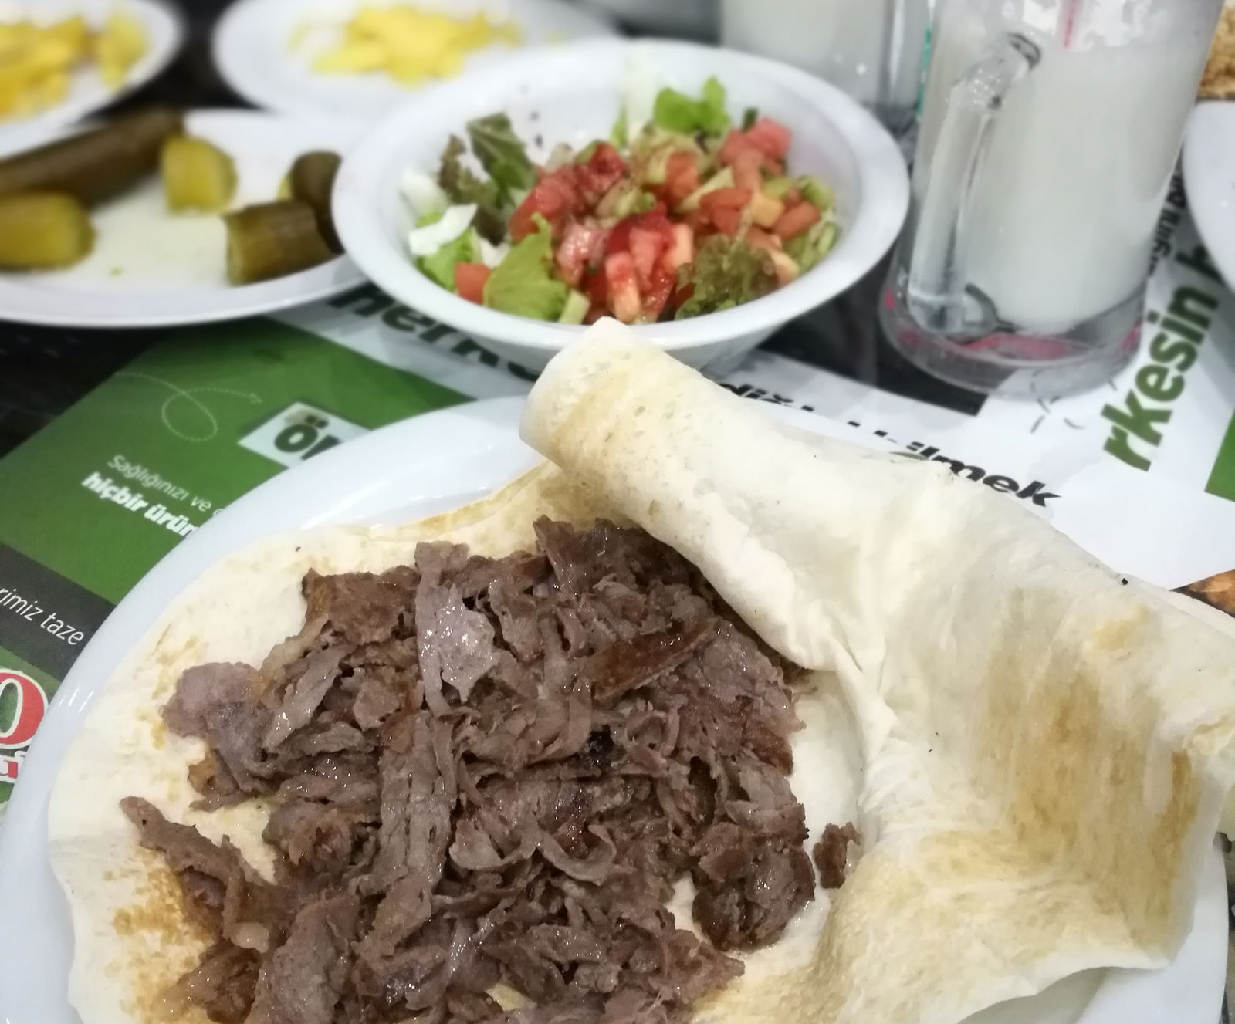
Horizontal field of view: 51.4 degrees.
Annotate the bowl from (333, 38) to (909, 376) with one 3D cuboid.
[{"bbox_3d":[0.001,-0.103,0.468,0.203,0.048,0.203,-1,46,1],"label":"bowl"}]

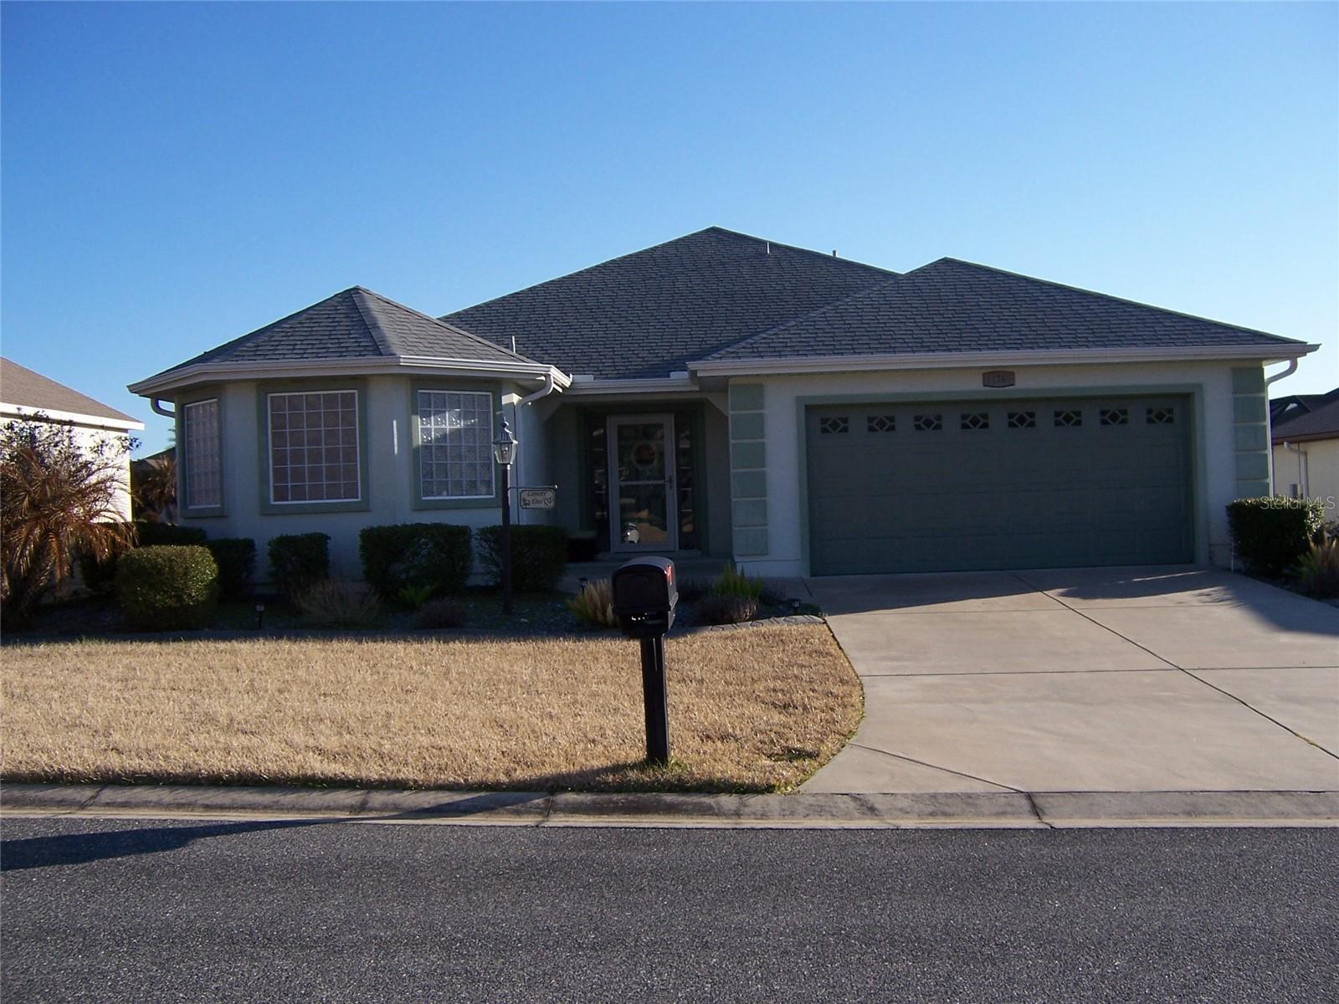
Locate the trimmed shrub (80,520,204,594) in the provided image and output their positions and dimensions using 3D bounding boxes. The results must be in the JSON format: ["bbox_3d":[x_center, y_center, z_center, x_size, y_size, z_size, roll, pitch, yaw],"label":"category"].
[{"bbox_3d":[-6.277,0.649,15.196,1.350,0.880,0.900,-2,-1,0],"label":"trimmed shrub"}]

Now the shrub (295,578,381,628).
[{"bbox_3d":[-3.358,1.017,12.950,0.830,0.473,0.750,-2,-1,0],"label":"shrub"}]

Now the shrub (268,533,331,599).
[{"bbox_3d":[-4.168,0.717,14.400,0.650,0.734,0.650,-2,-1,0],"label":"shrub"}]

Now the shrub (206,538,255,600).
[{"bbox_3d":[-4.971,0.753,14.400,0.570,0.689,0.620,-2,-1,0],"label":"shrub"}]

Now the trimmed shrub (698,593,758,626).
[{"bbox_3d":[0.587,1.067,12.789,0.590,0.320,0.550,-2,-1,0],"label":"trimmed shrub"}]

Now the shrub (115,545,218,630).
[{"bbox_3d":[-5.056,0.843,12.850,0.950,0.827,0.920,-2,-1,0],"label":"shrub"}]

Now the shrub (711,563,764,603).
[{"bbox_3d":[0.732,0.872,13.800,0.557,0.430,0.500,-2,-1,0],"label":"shrub"}]

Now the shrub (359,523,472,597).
[{"bbox_3d":[-2.762,0.630,13.895,1.206,0.792,0.900,-2,-1,0],"label":"shrub"}]

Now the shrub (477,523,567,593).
[{"bbox_3d":[-1.708,0.657,14.950,1.020,0.779,0.800,-2,-1,0],"label":"shrub"}]

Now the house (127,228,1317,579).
[{"bbox_3d":[0.580,-2.089,22.474,14.600,6.370,16.500,-2,-1,0],"label":"house"}]

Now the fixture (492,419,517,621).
[{"bbox_3d":[-1.647,0.146,12.800,0.230,1.971,0.230,-2,-1,0],"label":"fixture"}]

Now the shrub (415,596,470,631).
[{"bbox_3d":[-2.163,1.054,12.190,0.494,0.315,0.480,-2,-1,0],"label":"shrub"}]

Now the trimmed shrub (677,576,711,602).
[{"bbox_3d":[0.250,0.969,14.190,0.440,0.288,0.420,-2,-1,0],"label":"trimmed shrub"}]

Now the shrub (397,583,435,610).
[{"bbox_3d":[-2.706,1.010,13.650,0.390,0.273,0.380,-2,-1,0],"label":"shrub"}]

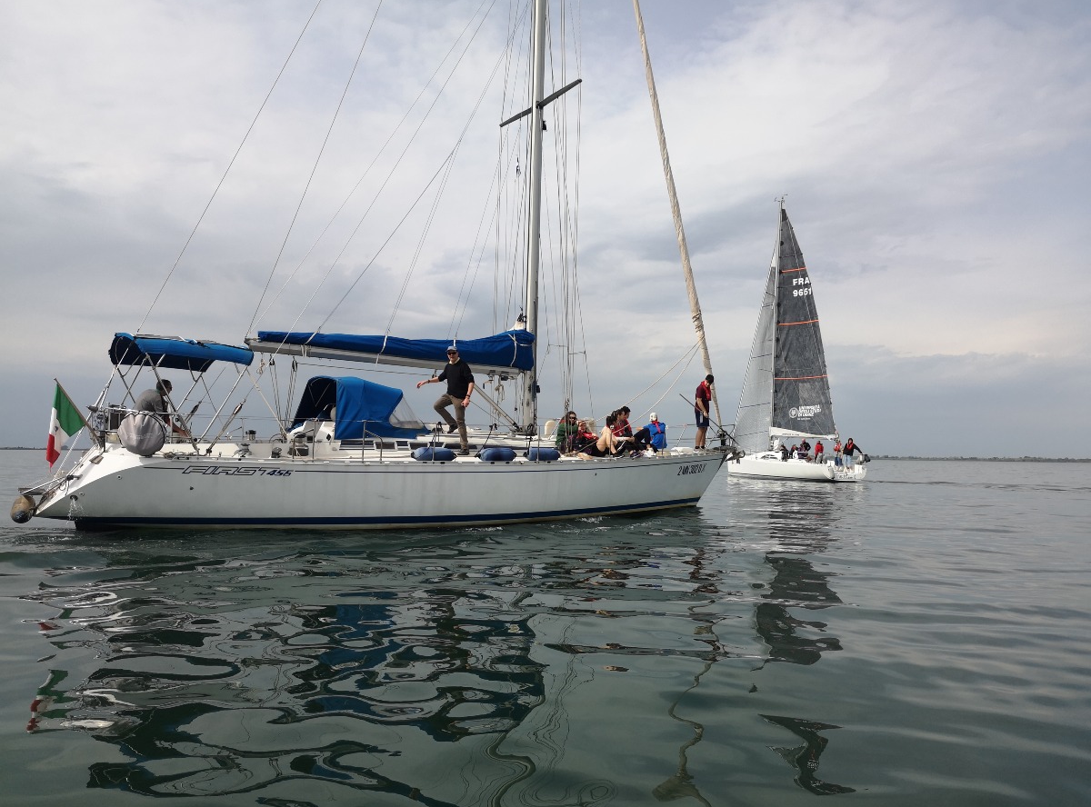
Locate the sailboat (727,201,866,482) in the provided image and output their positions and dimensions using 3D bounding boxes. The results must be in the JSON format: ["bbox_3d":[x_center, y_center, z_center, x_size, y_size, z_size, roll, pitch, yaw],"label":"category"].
[{"bbox_3d":[13.609,-3.714,49.002,3.400,16.000,10.600,2,-4,-22],"label":"sailboat"}]

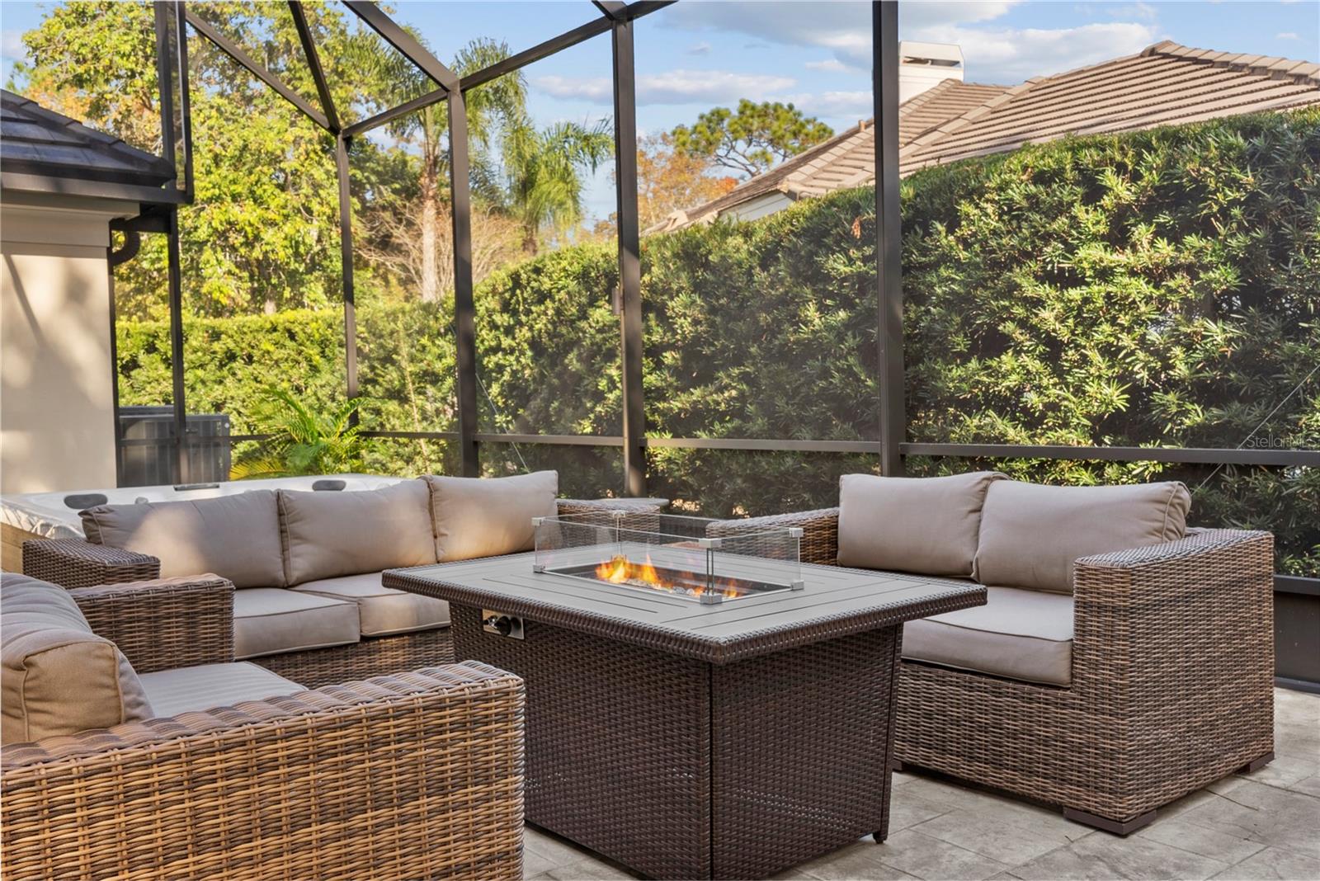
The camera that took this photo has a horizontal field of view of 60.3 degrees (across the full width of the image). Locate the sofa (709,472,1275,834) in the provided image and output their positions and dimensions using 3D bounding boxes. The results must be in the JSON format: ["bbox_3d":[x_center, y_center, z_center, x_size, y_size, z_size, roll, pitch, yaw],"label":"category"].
[{"bbox_3d":[0.964,0.522,3.535,0.843,0.801,1.465,-3,3,-40],"label":"sofa"}]

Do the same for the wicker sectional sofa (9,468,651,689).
[{"bbox_3d":[-1.029,0.555,4.076,2.035,0.785,0.843,-3,3,-42],"label":"wicker sectional sofa"}]

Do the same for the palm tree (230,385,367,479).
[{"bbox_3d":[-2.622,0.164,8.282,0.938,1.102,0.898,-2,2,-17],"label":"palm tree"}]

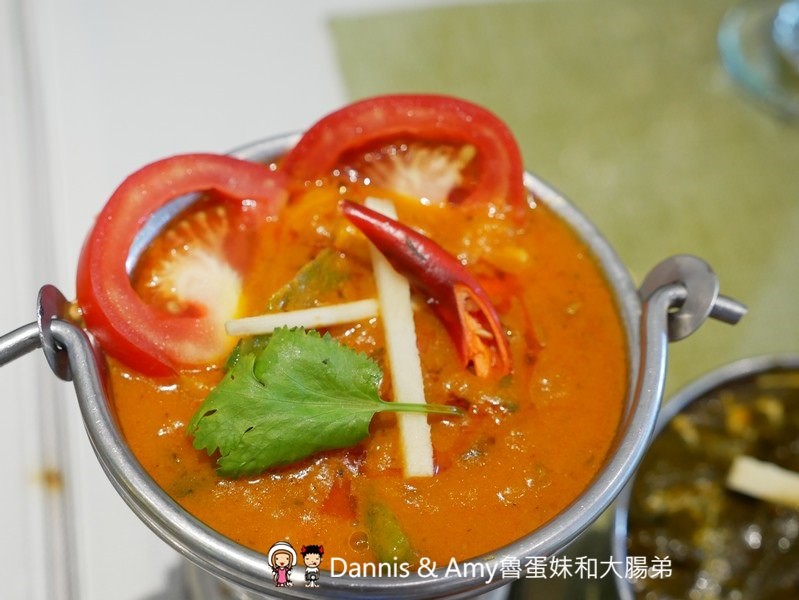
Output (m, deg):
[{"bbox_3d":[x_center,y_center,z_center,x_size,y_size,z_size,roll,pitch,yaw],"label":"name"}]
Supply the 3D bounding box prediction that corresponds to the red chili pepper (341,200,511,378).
[{"bbox_3d":[0.008,-0.004,0.256,0.016,0.017,0.059,-28,62,-24],"label":"red chili pepper"}]

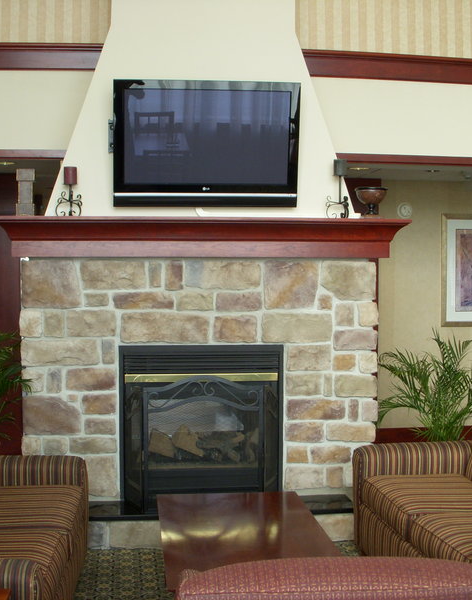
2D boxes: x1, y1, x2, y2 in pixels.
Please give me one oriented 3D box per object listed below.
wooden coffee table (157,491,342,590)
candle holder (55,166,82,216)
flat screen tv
[{"bbox_3d":[0.029,1.270,3.965,0.730,0.450,1.362,0,2,-7],"label":"wooden coffee table"},{"bbox_3d":[-0.988,-0.637,5.182,0.160,0.303,0.130,0,2,-7],"label":"candle holder"},{"bbox_3d":[-0.176,-0.931,5.243,1.117,0.750,0.100,0,12,-7],"label":"flat screen tv"}]

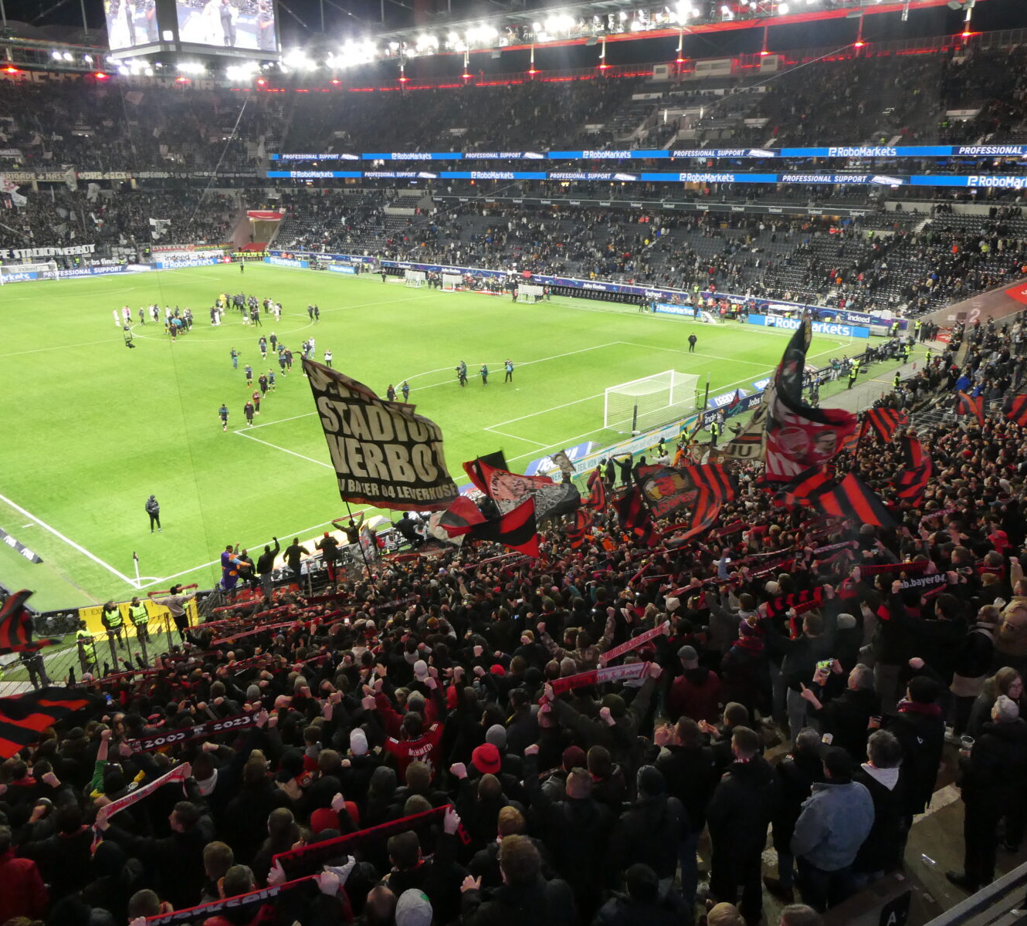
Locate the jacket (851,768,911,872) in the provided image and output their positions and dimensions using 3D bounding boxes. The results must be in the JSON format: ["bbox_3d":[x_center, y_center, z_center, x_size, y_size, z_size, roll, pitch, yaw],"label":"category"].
[{"bbox_3d":[2.503,2.450,5.900,0.520,0.700,0.340,-5,19,-14],"label":"jacket"}]

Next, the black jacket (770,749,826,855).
[{"bbox_3d":[2.231,2.654,6.700,0.500,0.700,0.340,-6,20,-17],"label":"black jacket"}]

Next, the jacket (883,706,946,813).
[{"bbox_3d":[2.584,1.934,5.600,0.520,0.780,0.380,-4,19,-11],"label":"jacket"}]

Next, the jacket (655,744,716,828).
[{"bbox_3d":[1.294,2.412,6.400,0.540,0.700,0.400,-5,19,-14],"label":"jacket"}]

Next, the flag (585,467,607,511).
[{"bbox_3d":[2.649,0.821,27.500,0.720,1.300,0.400,2,19,6],"label":"flag"}]

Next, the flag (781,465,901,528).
[{"bbox_3d":[6.073,0.638,16.000,1.949,1.000,0.600,8,20,21],"label":"flag"}]

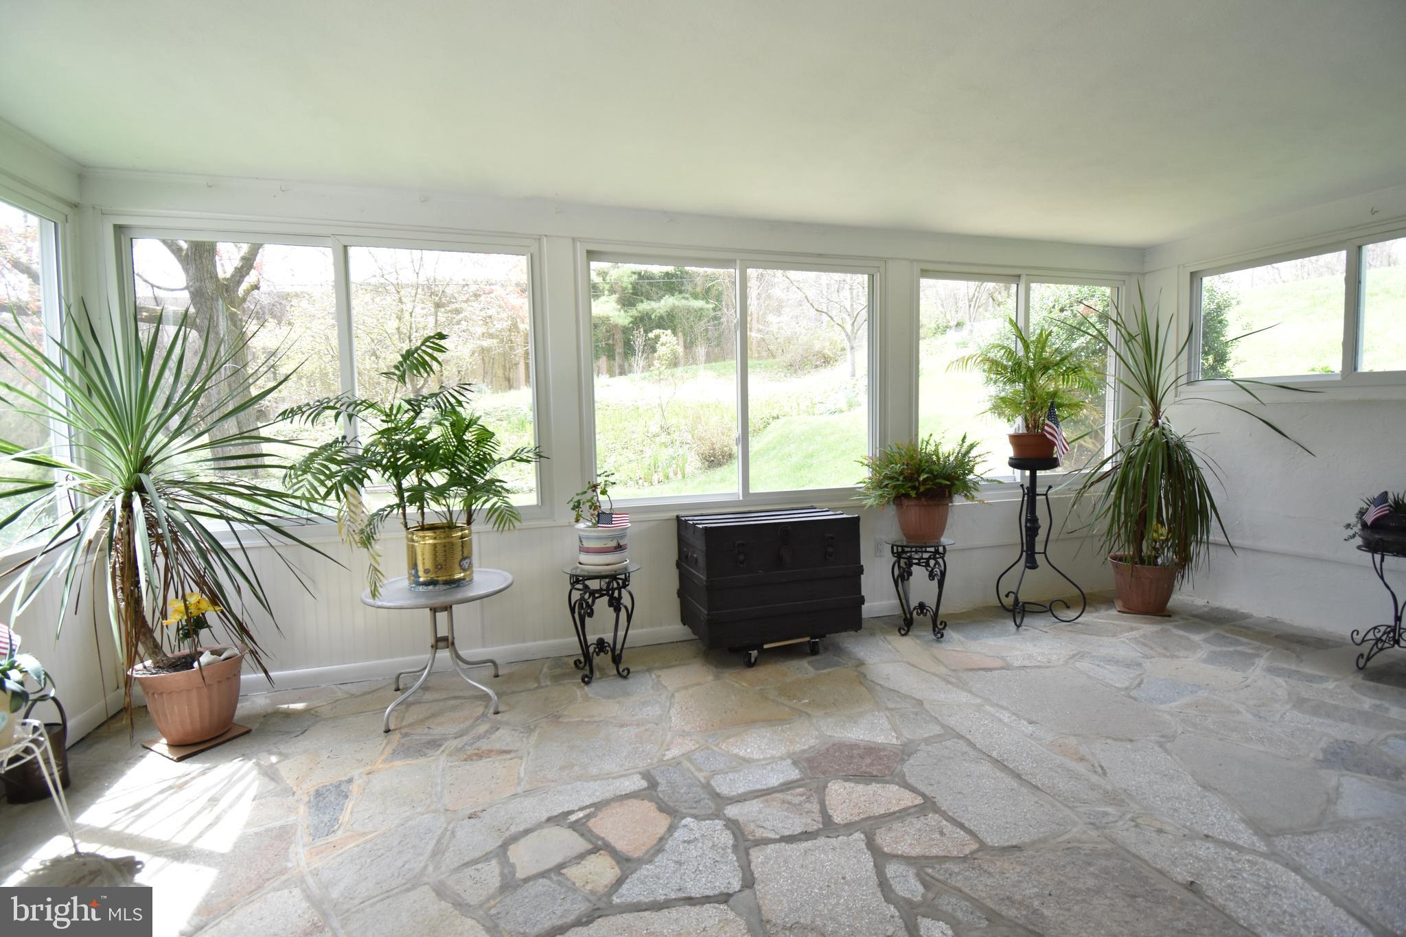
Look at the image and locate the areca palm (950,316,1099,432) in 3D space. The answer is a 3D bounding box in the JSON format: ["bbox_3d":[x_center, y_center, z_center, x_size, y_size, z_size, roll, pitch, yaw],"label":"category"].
[{"bbox_3d":[1.811,-0.476,3.314,0.757,0.746,0.689,-2,3,-15],"label":"areca palm"}]

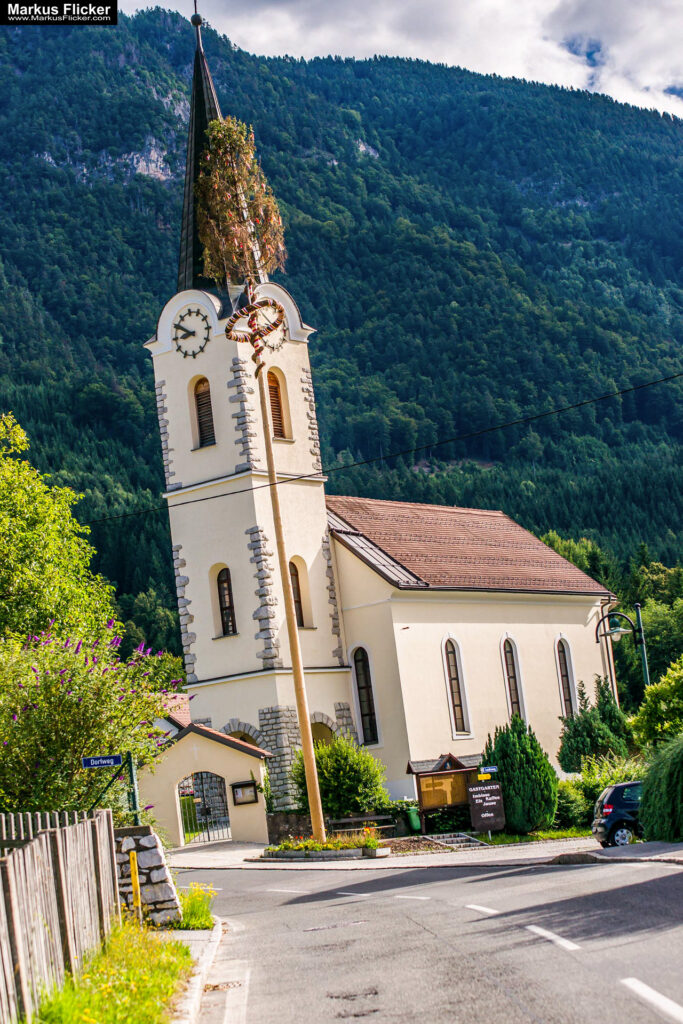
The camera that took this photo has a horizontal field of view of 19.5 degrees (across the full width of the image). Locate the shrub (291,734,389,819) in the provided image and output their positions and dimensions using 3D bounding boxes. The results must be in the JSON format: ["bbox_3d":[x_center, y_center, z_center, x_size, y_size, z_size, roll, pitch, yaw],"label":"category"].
[{"bbox_3d":[-0.064,8.501,64.000,3.000,2.700,2.700,-7,-8,0],"label":"shrub"}]

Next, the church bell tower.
[{"bbox_3d":[-3.568,-3.831,68.478,4.150,28.361,4.150,-13,-11,36],"label":"church bell tower"}]

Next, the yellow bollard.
[{"bbox_3d":[-3.338,6.128,32.500,0.120,1.200,0.120,-6,-9,-7],"label":"yellow bollard"}]

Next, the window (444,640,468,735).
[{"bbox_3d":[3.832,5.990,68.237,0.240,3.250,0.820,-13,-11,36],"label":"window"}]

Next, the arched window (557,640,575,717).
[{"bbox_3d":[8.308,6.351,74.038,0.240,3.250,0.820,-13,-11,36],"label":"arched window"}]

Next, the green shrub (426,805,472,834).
[{"bbox_3d":[3.281,9.343,60.500,1.400,0.900,0.950,-7,-8,0],"label":"green shrub"}]

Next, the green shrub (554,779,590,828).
[{"bbox_3d":[6.728,8.490,58.000,1.150,1.450,1.100,-7,-8,0],"label":"green shrub"}]

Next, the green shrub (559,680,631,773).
[{"bbox_3d":[8.767,7.433,69.000,2.500,3.300,2.400,-7,-8,0],"label":"green shrub"}]

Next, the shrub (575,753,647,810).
[{"bbox_3d":[8.105,8.301,60.000,2.400,2.100,2.100,-8,-9,7],"label":"shrub"}]

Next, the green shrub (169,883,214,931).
[{"bbox_3d":[-2.020,5.349,27.000,0.560,0.620,0.550,-7,-8,0],"label":"green shrub"}]

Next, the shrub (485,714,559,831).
[{"bbox_3d":[5.152,7.543,57.000,2.100,3.300,2.000,-7,-8,0],"label":"shrub"}]

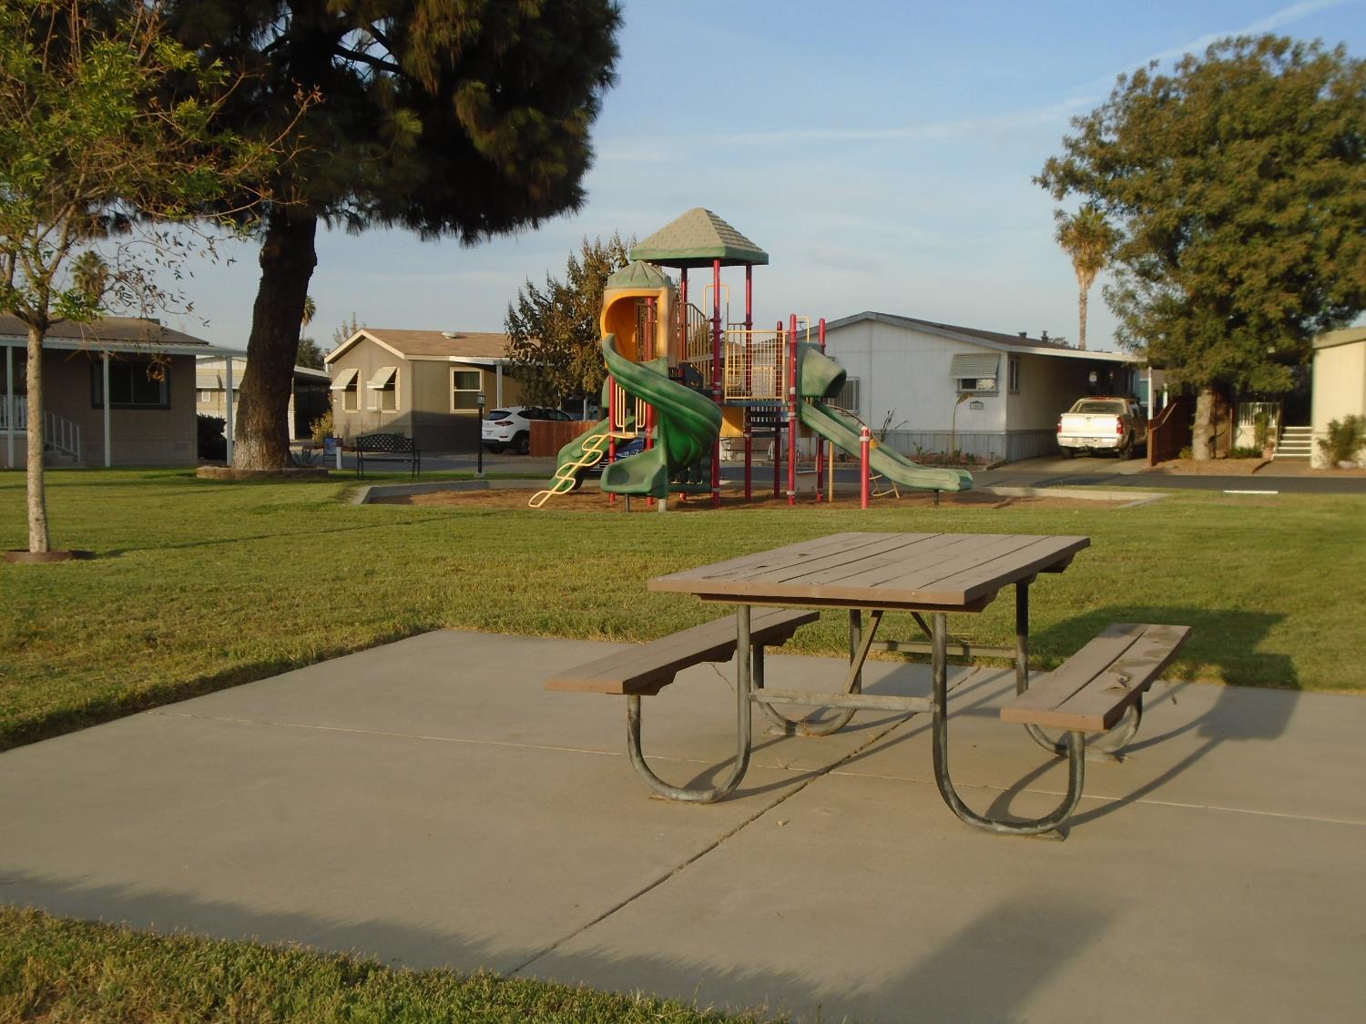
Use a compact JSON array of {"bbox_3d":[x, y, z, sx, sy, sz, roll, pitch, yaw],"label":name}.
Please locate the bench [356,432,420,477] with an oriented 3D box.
[{"bbox_3d":[-6.064,-1.149,34.000,1.300,0.900,0.620,-1,4,-15],"label":"bench"}]

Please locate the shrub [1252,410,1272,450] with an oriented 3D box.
[{"bbox_3d":[17.222,-2.397,49.300,0.620,1.250,0.620,0,4,0],"label":"shrub"}]

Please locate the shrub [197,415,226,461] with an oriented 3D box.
[{"bbox_3d":[-12.594,-1.955,44.000,1.050,1.250,1.050,0,4,0],"label":"shrub"}]

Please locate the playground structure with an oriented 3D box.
[{"bbox_3d":[0.971,-2.117,23.004,6.000,4.200,3.800,2,4,26],"label":"playground structure"}]

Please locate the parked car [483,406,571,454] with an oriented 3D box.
[{"bbox_3d":[-4.891,-2.950,57.733,4.480,1.650,1.850,-4,5,-45],"label":"parked car"}]

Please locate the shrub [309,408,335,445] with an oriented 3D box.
[{"bbox_3d":[-13.296,-3.123,61.000,1.000,1.350,1.000,0,4,0],"label":"shrub"}]

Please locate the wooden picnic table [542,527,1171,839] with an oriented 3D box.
[{"bbox_3d":[0.732,0.544,5.760,1.756,0.782,1.836,1,5,24],"label":"wooden picnic table"}]

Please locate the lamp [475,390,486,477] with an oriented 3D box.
[{"bbox_3d":[-4.210,-1.633,34.500,0.220,1.780,0.220,0,4,0],"label":"lamp"}]

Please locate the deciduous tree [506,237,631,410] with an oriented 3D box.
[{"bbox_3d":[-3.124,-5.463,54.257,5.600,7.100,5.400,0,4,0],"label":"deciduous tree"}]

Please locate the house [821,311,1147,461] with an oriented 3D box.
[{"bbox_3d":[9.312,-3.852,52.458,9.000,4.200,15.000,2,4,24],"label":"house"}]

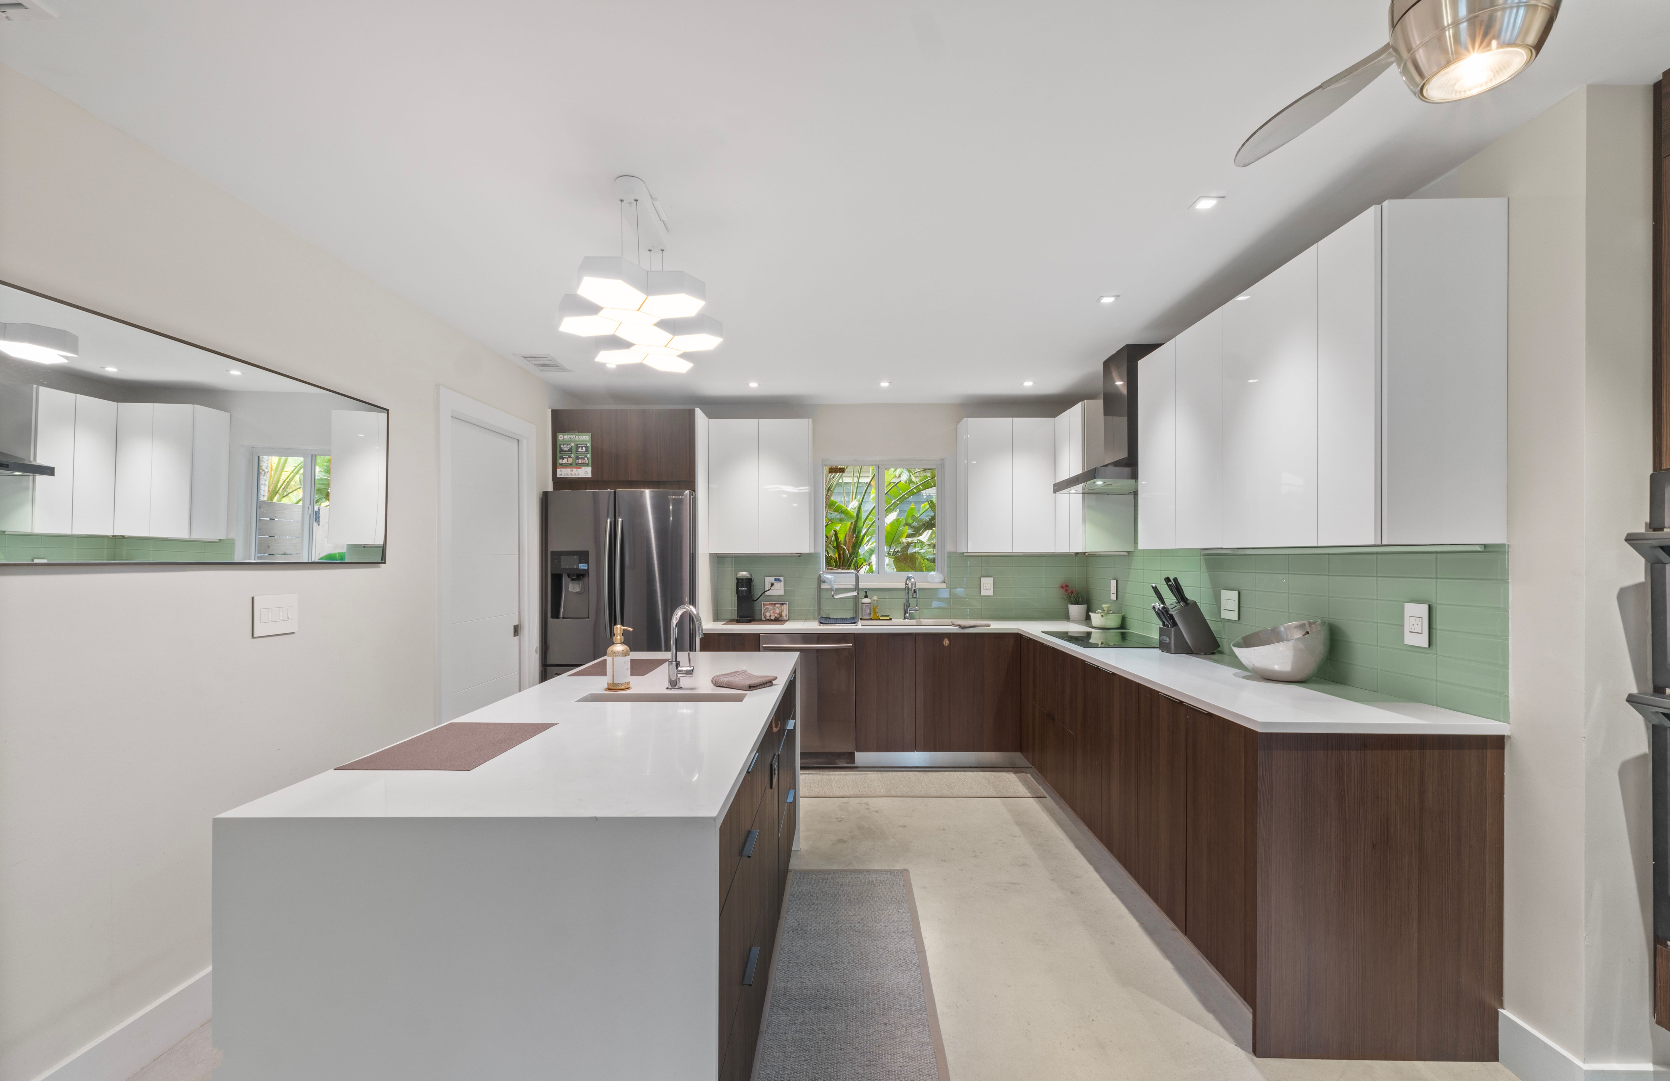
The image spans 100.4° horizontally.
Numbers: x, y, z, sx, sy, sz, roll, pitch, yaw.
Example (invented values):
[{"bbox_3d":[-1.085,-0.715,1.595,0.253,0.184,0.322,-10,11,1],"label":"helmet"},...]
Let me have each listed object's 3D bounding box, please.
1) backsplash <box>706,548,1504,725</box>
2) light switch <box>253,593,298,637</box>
[{"bbox_3d":[0.469,0.297,3.482,2.693,0.482,3.221,0,-1,1],"label":"backsplash"},{"bbox_3d":[-1.848,0.248,2.305,0.012,0.131,0.176,0,-1,1],"label":"light switch"}]

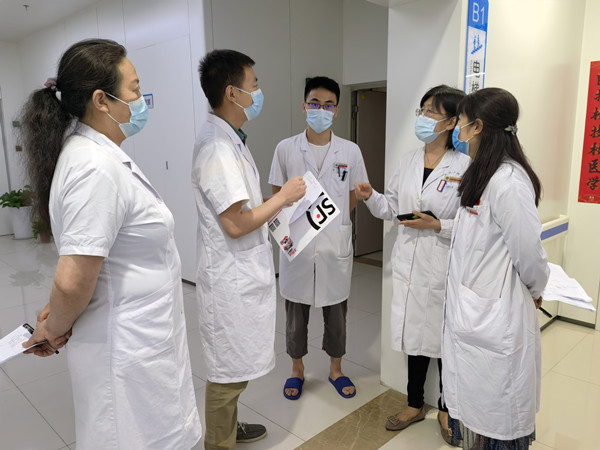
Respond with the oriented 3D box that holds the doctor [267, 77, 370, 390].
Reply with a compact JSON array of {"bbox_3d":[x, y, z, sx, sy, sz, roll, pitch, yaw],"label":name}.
[{"bbox_3d":[0.105,0.084,2.624,0.540,1.755,0.380,-1,10,-2],"label":"doctor"}]

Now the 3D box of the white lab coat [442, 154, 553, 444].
[{"bbox_3d":[0.746,0.262,1.802,0.390,1.075,0.450,-1,10,0],"label":"white lab coat"}]

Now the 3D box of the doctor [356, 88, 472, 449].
[{"bbox_3d":[0.571,0.213,2.134,0.500,1.660,0.540,7,13,38],"label":"doctor"}]

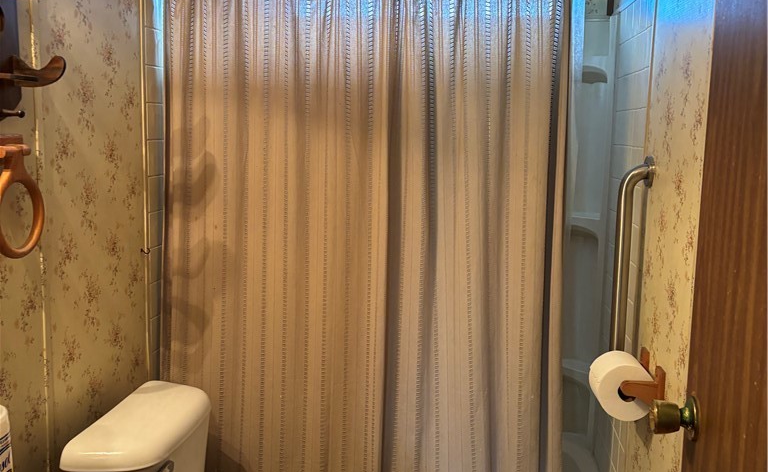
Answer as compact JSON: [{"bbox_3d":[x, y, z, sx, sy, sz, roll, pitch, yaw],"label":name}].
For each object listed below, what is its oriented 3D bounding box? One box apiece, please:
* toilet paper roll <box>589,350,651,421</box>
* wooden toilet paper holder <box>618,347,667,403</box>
[{"bbox_3d":[0.556,0.350,1.793,0.124,0.124,0.112,2,8,7],"label":"toilet paper roll"},{"bbox_3d":[0.580,0.333,1.795,0.100,0.100,0.205,2,8,7],"label":"wooden toilet paper holder"}]

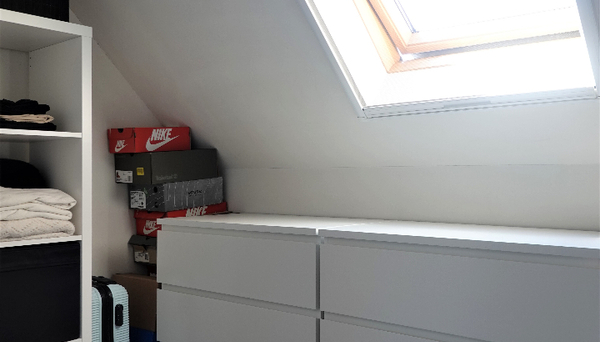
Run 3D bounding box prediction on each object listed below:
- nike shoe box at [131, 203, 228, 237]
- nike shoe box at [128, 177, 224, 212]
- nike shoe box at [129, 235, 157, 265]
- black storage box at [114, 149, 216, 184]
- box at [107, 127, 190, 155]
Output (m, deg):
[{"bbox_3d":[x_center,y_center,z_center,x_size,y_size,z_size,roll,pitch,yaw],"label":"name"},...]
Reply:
[{"bbox_3d":[-0.511,0.209,2.616,0.210,0.111,0.338,0,4,39],"label":"nike shoe box"},{"bbox_3d":[-0.540,0.099,2.645,0.227,0.111,0.345,0,4,36],"label":"nike shoe box"},{"bbox_3d":[-0.517,0.323,2.614,0.212,0.116,0.335,0,3,40],"label":"nike shoe box"},{"bbox_3d":[-0.585,-0.021,2.654,0.265,0.129,0.354,0,4,41],"label":"black storage box"},{"bbox_3d":[-0.656,-0.135,2.637,0.181,0.103,0.301,0,4,38],"label":"box"}]

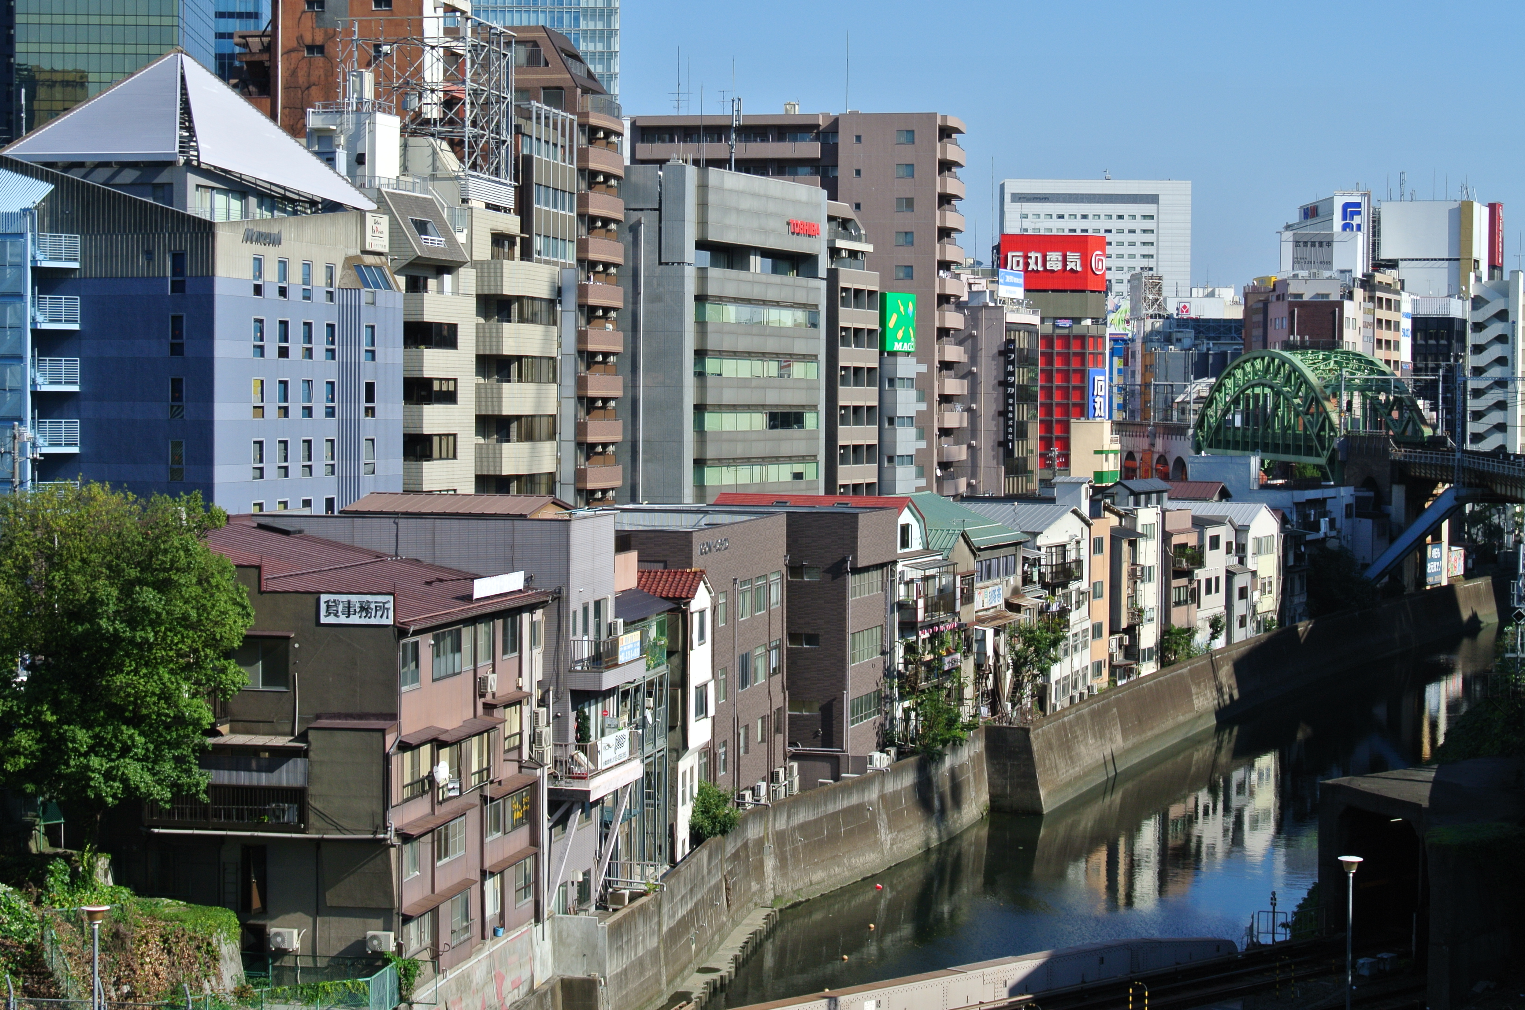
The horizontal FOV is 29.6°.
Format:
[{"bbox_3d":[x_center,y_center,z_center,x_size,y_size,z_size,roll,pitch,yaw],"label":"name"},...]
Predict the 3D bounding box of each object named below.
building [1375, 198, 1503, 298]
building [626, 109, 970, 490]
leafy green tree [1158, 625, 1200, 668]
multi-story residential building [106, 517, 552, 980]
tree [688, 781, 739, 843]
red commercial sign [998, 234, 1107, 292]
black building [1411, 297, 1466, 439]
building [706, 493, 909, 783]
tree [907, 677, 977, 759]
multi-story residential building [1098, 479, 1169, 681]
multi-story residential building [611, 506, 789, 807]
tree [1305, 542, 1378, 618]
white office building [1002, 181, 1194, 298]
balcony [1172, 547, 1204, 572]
[{"bbox_3d":[108.696,-24.048,467.810,18.500,50.000,15.000,1,2,18],"label":"building"},{"bbox_3d":[4.241,-13.480,255.089,29.000,41.000,18.500,1,2,7],"label":"building"},{"bbox_3d":[28.301,9.592,196.000,2.500,2.900,2.900,1,2,21],"label":"leafy green tree"},{"bbox_3d":[-13.380,7.036,87.993,9.800,12.400,14.200,1,2,12],"label":"multi-story residential building"},{"bbox_3d":[-1.824,11.591,109.000,1.900,2.350,1.800,0,2,0],"label":"tree"},{"bbox_3d":[49.698,-41.247,492.000,17.500,9.700,4.500,0,2,-15],"label":"red commercial sign"},{"bbox_3d":[99.917,-14.234,425.618,8.600,32.700,11.000,1,2,14],"label":"black building"},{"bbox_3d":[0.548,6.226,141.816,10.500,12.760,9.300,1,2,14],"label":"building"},{"bbox_3d":[9.078,10.793,146.000,2.900,4.000,3.300,1,2,17],"label":"tree"},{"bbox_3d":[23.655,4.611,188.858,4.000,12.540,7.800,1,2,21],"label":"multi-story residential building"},{"bbox_3d":[-5.779,6.695,126.453,10.000,12.000,19.300,1,2,11],"label":"multi-story residential building"},{"bbox_3d":[48.941,6.399,244.000,6.100,6.400,5.800,0,2,0],"label":"tree"},{"bbox_3d":[97.691,-52.196,849.500,54.140,85.260,19.000,0,2,-1],"label":"white office building"},{"bbox_3d":[29.089,3.752,197.500,1.250,1.600,3.800,1,2,21],"label":"balcony"}]

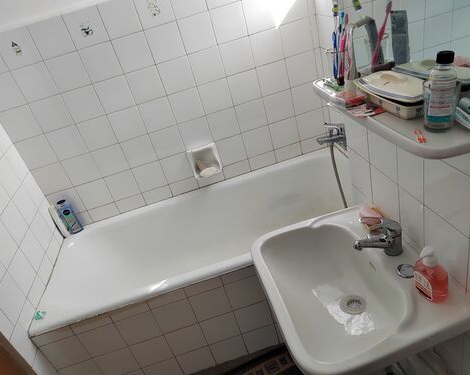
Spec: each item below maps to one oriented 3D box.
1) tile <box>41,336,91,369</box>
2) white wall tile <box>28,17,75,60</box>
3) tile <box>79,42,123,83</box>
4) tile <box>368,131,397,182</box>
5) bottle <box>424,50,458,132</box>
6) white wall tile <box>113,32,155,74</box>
[{"bbox_3d":[-0.674,0.660,1.328,0.149,0.147,0.010,-18,27,-2],"label":"tile"},{"bbox_3d":[-0.777,-0.642,1.411,0.150,0.145,0.010,-18,28,-3],"label":"white wall tile"},{"bbox_3d":[-0.598,-0.564,1.488,0.150,0.150,0.010,-18,28,-3],"label":"tile"},{"bbox_3d":[0.442,-0.102,0.997,0.009,0.148,0.150,-17,27,-1],"label":"tile"},{"bbox_3d":[0.373,-0.171,0.599,0.055,0.139,0.055,-15,29,-4],"label":"bottle"},{"bbox_3d":[-0.459,-0.613,1.511,0.151,0.148,0.010,-18,27,-2],"label":"white wall tile"}]

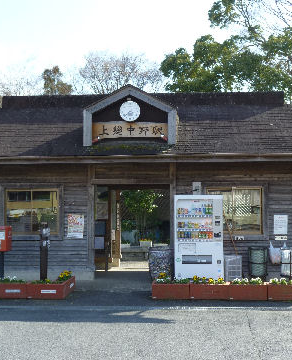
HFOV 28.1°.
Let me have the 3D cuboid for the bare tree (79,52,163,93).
[{"bbox_3d":[-1.490,-2.239,34.412,5.096,10.585,5.000,0,-2,5],"label":"bare tree"}]

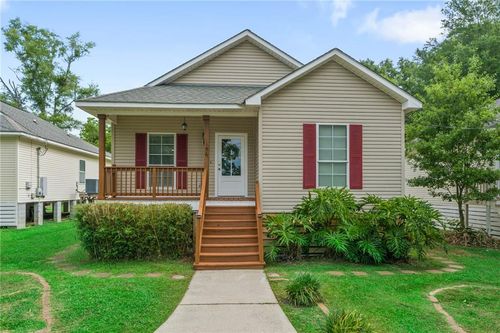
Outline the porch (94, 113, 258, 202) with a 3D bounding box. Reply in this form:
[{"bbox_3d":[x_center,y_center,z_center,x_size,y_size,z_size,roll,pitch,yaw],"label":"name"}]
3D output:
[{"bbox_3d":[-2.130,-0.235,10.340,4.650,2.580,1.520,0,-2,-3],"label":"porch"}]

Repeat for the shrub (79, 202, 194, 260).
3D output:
[{"bbox_3d":[-3.000,1.690,8.980,2.820,1.420,1.000,0,-2,-3],"label":"shrub"}]

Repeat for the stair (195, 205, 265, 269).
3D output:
[{"bbox_3d":[-0.520,1.730,8.670,1.630,1.380,2.080,0,-2,-3],"label":"stair"}]

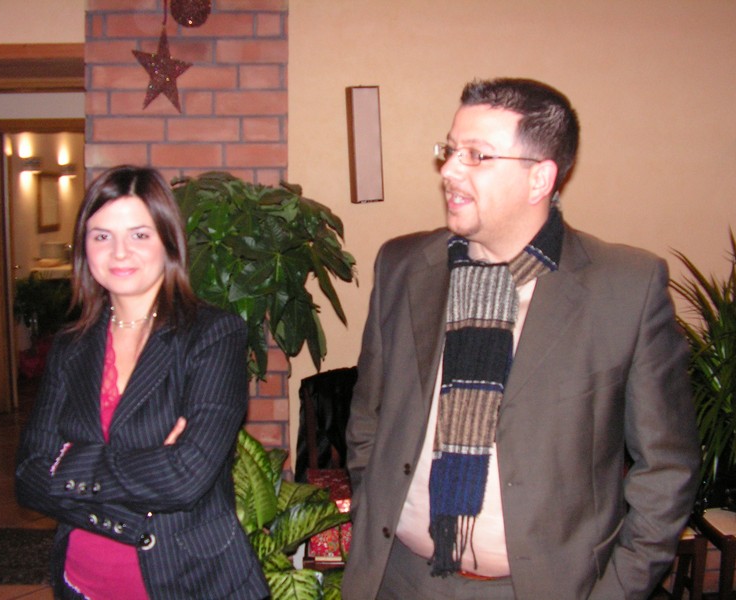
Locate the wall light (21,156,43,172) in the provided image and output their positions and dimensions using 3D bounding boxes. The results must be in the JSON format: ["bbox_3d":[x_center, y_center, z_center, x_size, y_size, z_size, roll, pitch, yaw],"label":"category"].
[{"bbox_3d":[-2.953,-1.185,7.300,0.095,0.118,0.220,1,5,8],"label":"wall light"}]

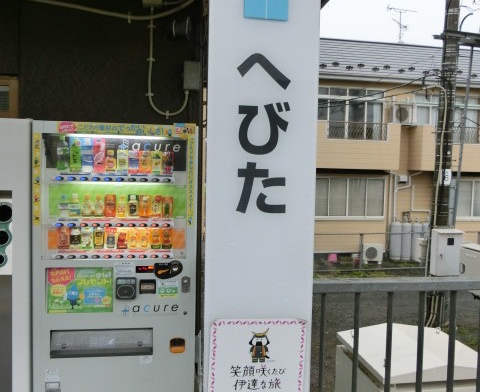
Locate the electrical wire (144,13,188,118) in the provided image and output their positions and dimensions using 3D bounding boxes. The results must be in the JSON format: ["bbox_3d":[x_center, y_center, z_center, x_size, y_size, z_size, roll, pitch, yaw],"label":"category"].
[{"bbox_3d":[-0.562,-1.023,3.615,0.340,0.840,0.040,1,3,-8],"label":"electrical wire"}]

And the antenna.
[{"bbox_3d":[5.853,-6.215,16.700,1.200,1.380,0.750,0,3,-14],"label":"antenna"}]

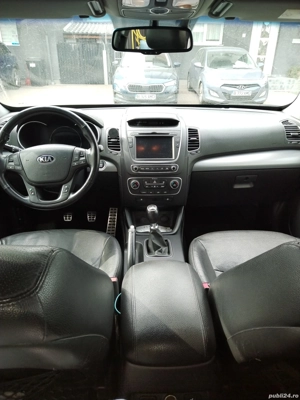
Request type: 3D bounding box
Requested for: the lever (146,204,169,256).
[{"bbox_3d":[0.029,0.109,1.105,0.081,0.163,0.100,0,25,0],"label":"lever"}]

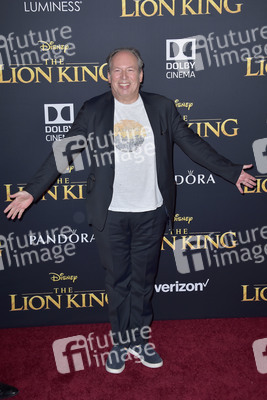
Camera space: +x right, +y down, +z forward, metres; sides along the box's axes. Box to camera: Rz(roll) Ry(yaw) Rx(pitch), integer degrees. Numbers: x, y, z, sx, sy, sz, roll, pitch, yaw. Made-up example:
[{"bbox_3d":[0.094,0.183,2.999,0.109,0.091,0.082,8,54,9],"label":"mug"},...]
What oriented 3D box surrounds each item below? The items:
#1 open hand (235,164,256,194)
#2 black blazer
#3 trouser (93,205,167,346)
[{"bbox_3d":[0.613,-0.112,3.347,0.125,0.165,0.100,-2,11,0],"label":"open hand"},{"bbox_3d":[0.000,-0.219,3.384,1.200,0.770,0.380,-2,11,0],"label":"black blazer"},{"bbox_3d":[-0.020,0.428,3.514,0.420,0.900,0.300,-2,11,0],"label":"trouser"}]

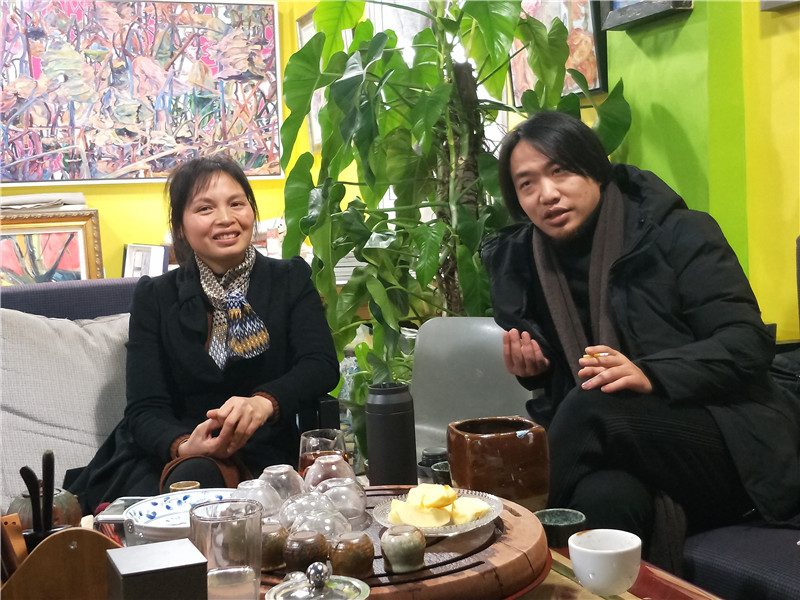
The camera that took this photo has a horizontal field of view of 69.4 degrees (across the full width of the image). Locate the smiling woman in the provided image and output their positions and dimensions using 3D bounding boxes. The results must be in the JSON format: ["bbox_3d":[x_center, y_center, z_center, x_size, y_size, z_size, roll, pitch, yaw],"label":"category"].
[{"bbox_3d":[-0.400,0.280,1.210,0.560,1.180,0.680,-2,-1,-10],"label":"smiling woman"}]

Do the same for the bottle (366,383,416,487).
[{"bbox_3d":[-0.013,0.214,0.880,0.073,0.175,0.073,-2,-1,0],"label":"bottle"}]

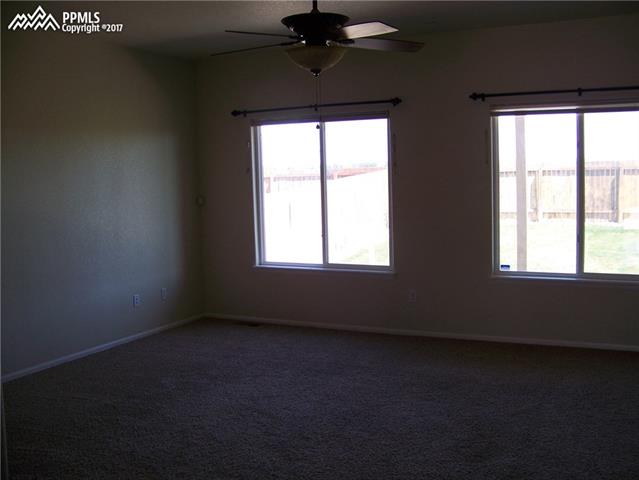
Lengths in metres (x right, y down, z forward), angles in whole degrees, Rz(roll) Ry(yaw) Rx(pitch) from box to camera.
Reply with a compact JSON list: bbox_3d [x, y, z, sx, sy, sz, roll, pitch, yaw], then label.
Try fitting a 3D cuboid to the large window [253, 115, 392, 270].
[{"bbox_3d":[0.018,-0.455,6.301,1.438,1.479,0.110,1,5,23],"label":"large window"}]

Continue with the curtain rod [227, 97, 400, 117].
[{"bbox_3d":[-0.064,-1.258,6.165,1.769,0.075,0.100,1,5,23],"label":"curtain rod"}]

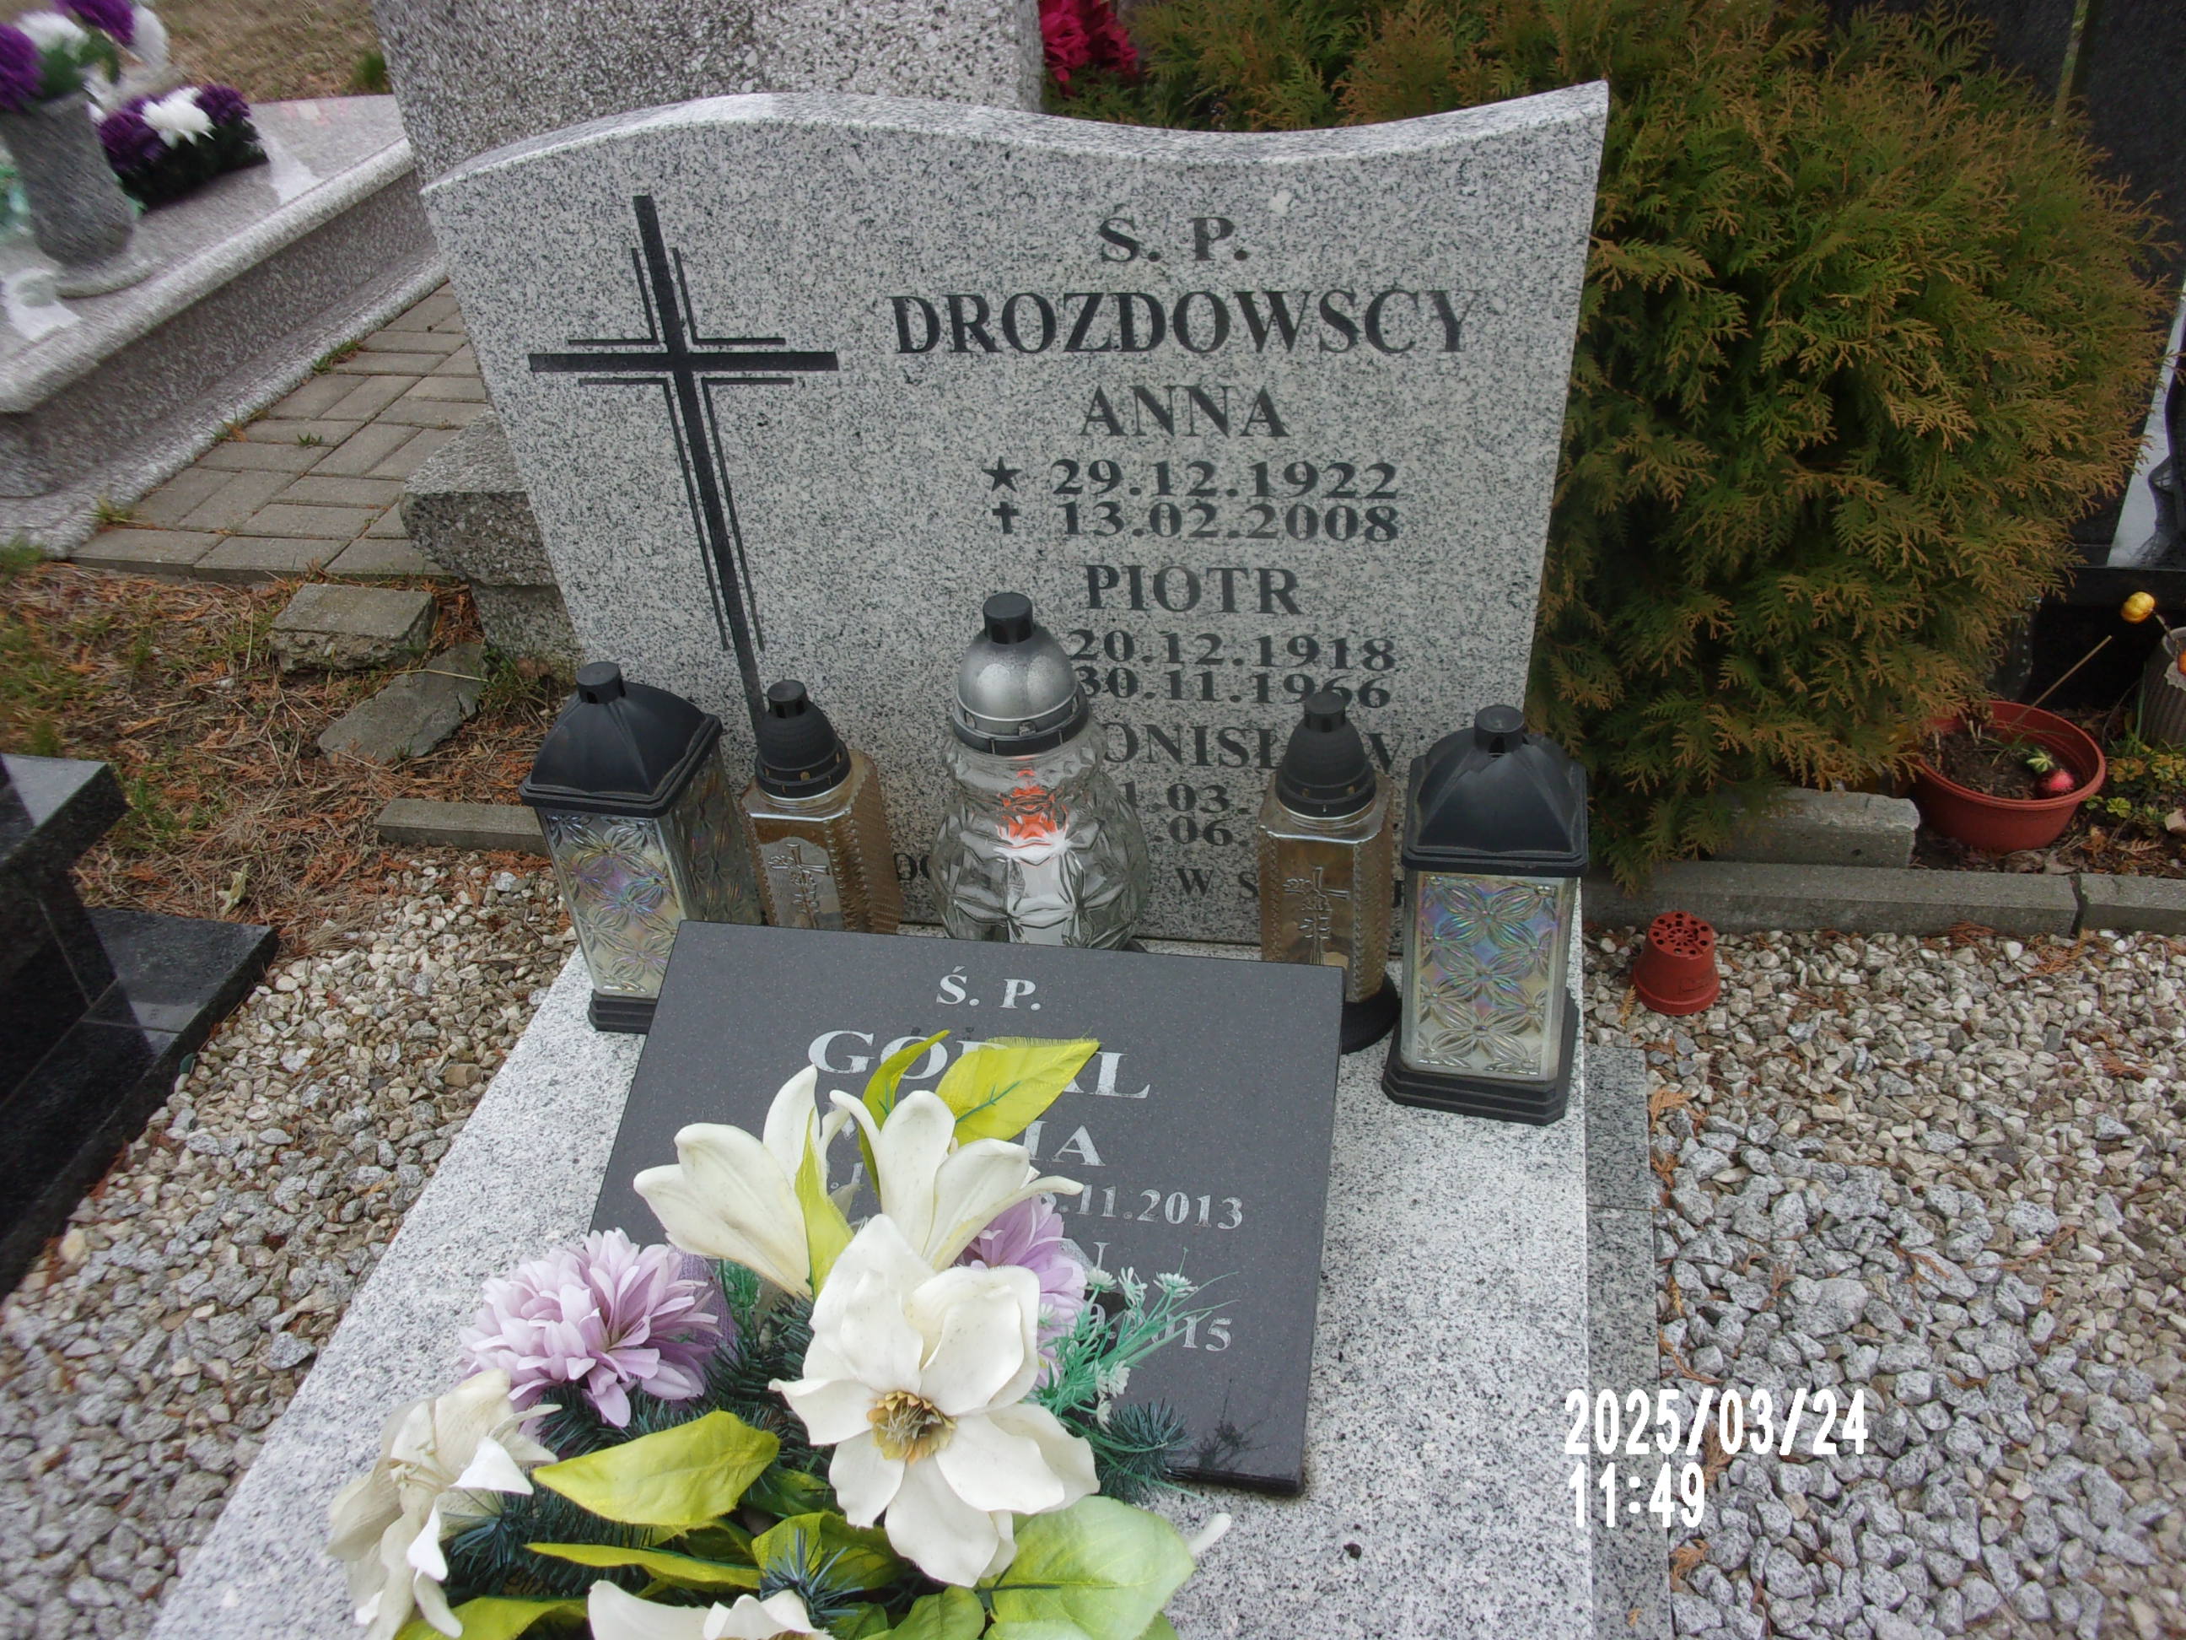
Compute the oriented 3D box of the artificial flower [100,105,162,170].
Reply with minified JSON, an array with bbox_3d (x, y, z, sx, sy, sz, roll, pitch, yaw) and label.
[{"bbox_3d":[-1.642,-1.161,3.020,0.106,0.075,0.095,4,50,11],"label":"artificial flower"}]

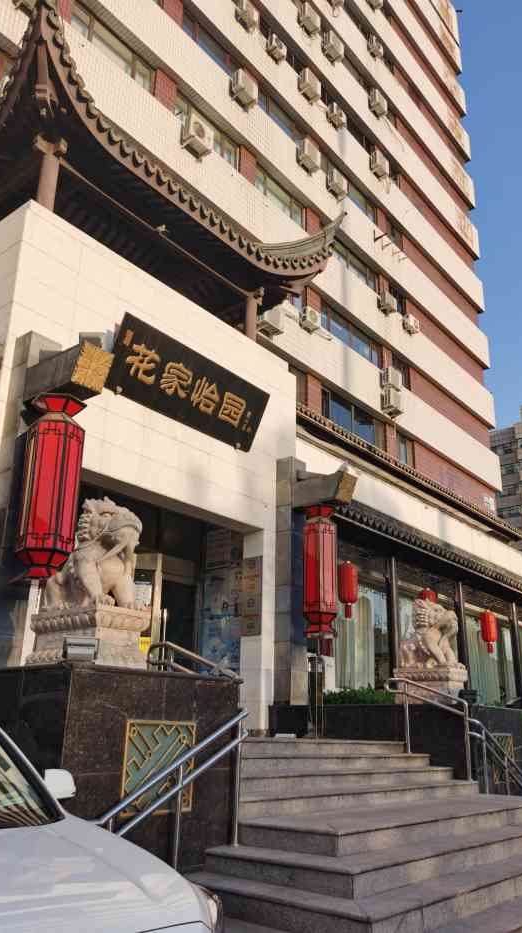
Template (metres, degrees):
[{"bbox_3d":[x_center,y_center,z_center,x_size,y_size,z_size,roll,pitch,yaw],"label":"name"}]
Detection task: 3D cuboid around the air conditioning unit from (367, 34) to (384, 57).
[{"bbox_3d":[5.224,-18.993,33.091,0.310,0.640,0.760,-15,-26,37],"label":"air conditioning unit"}]

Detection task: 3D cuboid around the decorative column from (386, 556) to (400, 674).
[{"bbox_3d":[3.155,3.964,17.076,0.202,3.687,0.202,-15,-26,37],"label":"decorative column"}]

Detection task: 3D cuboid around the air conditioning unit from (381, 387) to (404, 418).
[{"bbox_3d":[4.444,-2.181,24.587,0.314,0.658,0.776,-15,-26,37],"label":"air conditioning unit"}]

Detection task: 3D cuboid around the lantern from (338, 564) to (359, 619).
[{"bbox_3d":[1.916,2.706,15.938,0.455,1.232,0.455,1,-20,0],"label":"lantern"}]

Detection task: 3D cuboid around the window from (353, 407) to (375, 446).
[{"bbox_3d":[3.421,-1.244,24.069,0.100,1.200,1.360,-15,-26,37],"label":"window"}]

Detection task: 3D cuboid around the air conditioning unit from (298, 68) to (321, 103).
[{"bbox_3d":[1.840,-14.003,26.717,0.333,0.576,0.798,-15,-26,37],"label":"air conditioning unit"}]

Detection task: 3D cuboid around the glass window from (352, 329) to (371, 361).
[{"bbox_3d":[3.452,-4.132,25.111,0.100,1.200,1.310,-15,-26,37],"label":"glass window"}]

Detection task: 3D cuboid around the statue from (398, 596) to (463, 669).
[{"bbox_3d":[2.560,2.528,10.919,0.760,0.940,0.470,-15,-26,37],"label":"statue"}]

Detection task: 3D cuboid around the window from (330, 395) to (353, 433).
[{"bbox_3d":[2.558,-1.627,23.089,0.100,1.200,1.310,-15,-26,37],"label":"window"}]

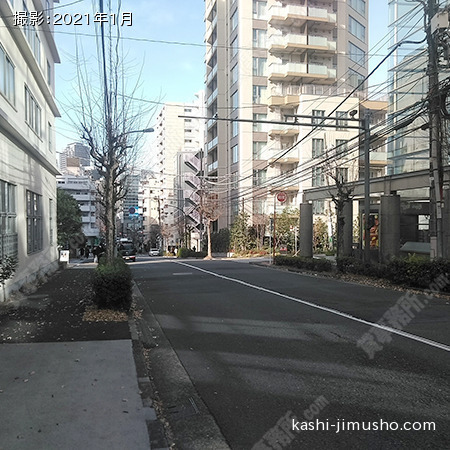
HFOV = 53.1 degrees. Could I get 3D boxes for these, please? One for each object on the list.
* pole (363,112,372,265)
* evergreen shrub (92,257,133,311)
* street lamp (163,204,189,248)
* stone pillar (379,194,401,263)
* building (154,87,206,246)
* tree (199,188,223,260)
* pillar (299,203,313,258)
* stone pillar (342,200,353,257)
[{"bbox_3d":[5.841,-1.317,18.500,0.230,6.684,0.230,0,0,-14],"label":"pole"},{"bbox_3d":[-2.534,1.299,10.150,0.900,1.000,1.300,0,0,-14],"label":"evergreen shrub"},{"bbox_3d":[-6.134,0.545,57.000,2.500,6.781,0.350,0,0,-14],"label":"street lamp"},{"bbox_3d":[7.882,0.340,21.400,0.920,3.501,0.920,0,0,-14],"label":"stone pillar"},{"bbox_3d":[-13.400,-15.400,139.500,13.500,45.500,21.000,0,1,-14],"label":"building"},{"bbox_3d":[-1.331,-0.119,40.000,2.200,6.241,2.200,0,0,-14],"label":"tree"},{"bbox_3d":[5.869,0.474,32.300,0.920,4.030,0.920,0,0,-14],"label":"pillar"},{"bbox_3d":[7.020,0.389,26.300,0.920,3.755,0.920,0,0,-14],"label":"stone pillar"}]

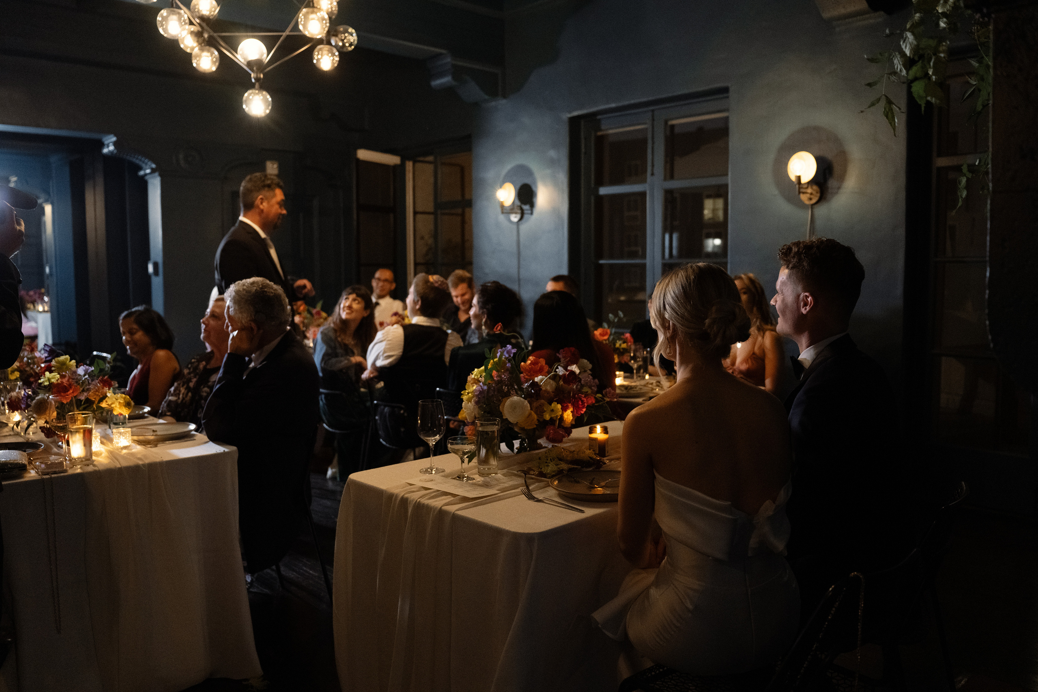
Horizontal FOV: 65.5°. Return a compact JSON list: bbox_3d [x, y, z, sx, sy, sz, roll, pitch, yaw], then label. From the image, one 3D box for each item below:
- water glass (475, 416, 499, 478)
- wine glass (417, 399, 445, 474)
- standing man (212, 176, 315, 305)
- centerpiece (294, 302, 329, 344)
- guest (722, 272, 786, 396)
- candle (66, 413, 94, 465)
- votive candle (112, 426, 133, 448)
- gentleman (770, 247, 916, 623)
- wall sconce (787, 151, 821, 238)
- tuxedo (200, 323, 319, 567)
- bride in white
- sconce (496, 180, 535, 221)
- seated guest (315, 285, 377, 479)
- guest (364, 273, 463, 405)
[{"bbox_3d":[-0.089,0.284,2.281,0.067,0.152,0.067,0,5,0],"label":"water glass"},{"bbox_3d":[-0.258,0.261,2.355,0.083,0.212,0.083,0,5,0],"label":"wine glass"},{"bbox_3d":[-1.149,0.112,3.668,0.460,1.800,0.540,-1,5,-5],"label":"standing man"},{"bbox_3d":[-1.629,-0.157,6.301,0.400,0.390,0.400,-5,7,-44],"label":"centerpiece"},{"bbox_3d":[1.115,0.293,4.244,0.650,1.320,0.480,-4,6,-35],"label":"guest"},{"bbox_3d":[-1.315,0.276,2.420,0.072,0.146,0.072,0,5,0],"label":"candle"},{"bbox_3d":[-1.349,0.304,2.743,0.068,0.068,0.068,0,5,0],"label":"votive candle"},{"bbox_3d":[0.675,0.429,2.155,0.720,1.410,0.520,4,6,39],"label":"gentleman"},{"bbox_3d":[1.589,-0.846,4.507,0.170,0.480,0.165,-5,7,-44],"label":"wall sconce"},{"bbox_3d":[-0.981,0.422,2.882,0.620,0.930,0.530,-2,6,-22],"label":"tuxedo"},{"bbox_3d":[0.337,0.474,1.963,0.450,1.330,0.720,-4,7,-37],"label":"bride in white"},{"bbox_3d":[-0.076,-1.178,6.610,0.200,0.330,0.200,-5,7,-43],"label":"sconce"},{"bbox_3d":[-0.976,0.270,4.864,0.720,1.280,0.500,3,6,30],"label":"seated guest"},{"bbox_3d":[-0.559,0.271,4.293,0.520,1.310,0.700,-5,7,-43],"label":"guest"}]

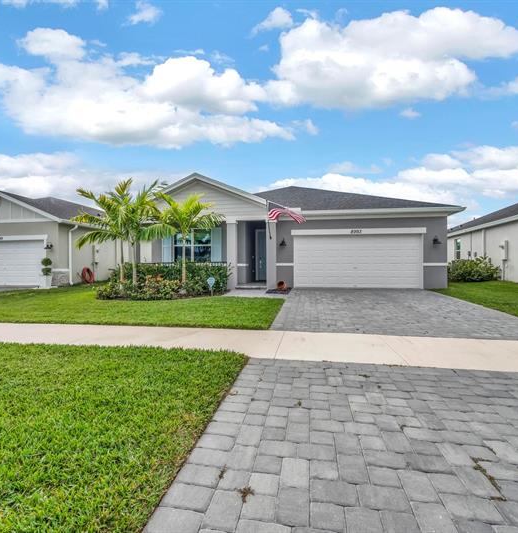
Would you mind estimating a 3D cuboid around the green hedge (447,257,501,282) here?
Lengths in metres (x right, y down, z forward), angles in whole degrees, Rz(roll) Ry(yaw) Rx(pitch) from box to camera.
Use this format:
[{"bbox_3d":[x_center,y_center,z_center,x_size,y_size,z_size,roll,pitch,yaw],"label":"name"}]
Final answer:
[{"bbox_3d":[10.500,0.170,15.600,2.600,1.220,1.350,0,0,10],"label":"green hedge"}]

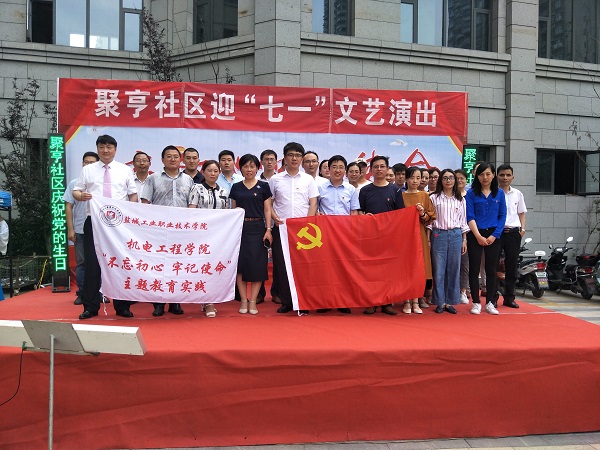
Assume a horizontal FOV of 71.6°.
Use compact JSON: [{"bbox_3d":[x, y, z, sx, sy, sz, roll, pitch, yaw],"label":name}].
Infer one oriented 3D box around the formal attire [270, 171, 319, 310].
[{"bbox_3d":[-0.069,0.171,4.440,0.530,1.480,0.340,0,0,-3],"label":"formal attire"}]

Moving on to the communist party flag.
[{"bbox_3d":[0.544,0.349,4.270,1.450,1.030,0.200,0,0,-2],"label":"communist party flag"}]

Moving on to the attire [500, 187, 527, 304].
[{"bbox_3d":[2.404,0.238,4.820,0.470,1.370,0.320,0,0,13],"label":"attire"}]

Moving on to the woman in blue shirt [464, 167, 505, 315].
[{"bbox_3d":[2.040,0.126,4.570,0.460,1.630,0.320,1,0,18],"label":"woman in blue shirt"}]

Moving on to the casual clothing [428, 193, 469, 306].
[{"bbox_3d":[1.617,0.267,4.530,0.440,1.250,0.310,1,0,14],"label":"casual clothing"}]

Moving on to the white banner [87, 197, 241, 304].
[{"bbox_3d":[-1.290,0.240,4.080,1.480,1.050,0.200,0,0,-6],"label":"white banner"}]

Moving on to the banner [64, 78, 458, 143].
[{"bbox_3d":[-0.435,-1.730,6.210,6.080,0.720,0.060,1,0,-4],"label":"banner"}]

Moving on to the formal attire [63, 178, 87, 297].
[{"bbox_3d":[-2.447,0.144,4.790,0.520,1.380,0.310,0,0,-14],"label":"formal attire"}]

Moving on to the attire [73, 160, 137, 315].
[{"bbox_3d":[-1.978,0.137,4.220,0.580,1.550,0.360,0,0,-13],"label":"attire"}]

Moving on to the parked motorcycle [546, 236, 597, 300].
[{"bbox_3d":[6.080,0.950,9.350,0.650,1.240,1.720,1,0,6],"label":"parked motorcycle"}]

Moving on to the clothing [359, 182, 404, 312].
[{"bbox_3d":[0.868,0.245,4.430,0.490,1.370,0.330,0,0,3],"label":"clothing"}]

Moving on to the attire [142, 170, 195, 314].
[{"bbox_3d":[-1.366,0.167,4.320,0.540,1.490,0.320,0,0,-18],"label":"attire"}]

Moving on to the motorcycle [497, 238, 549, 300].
[{"bbox_3d":[5.100,0.950,9.350,0.660,1.200,1.700,0,0,3],"label":"motorcycle"}]

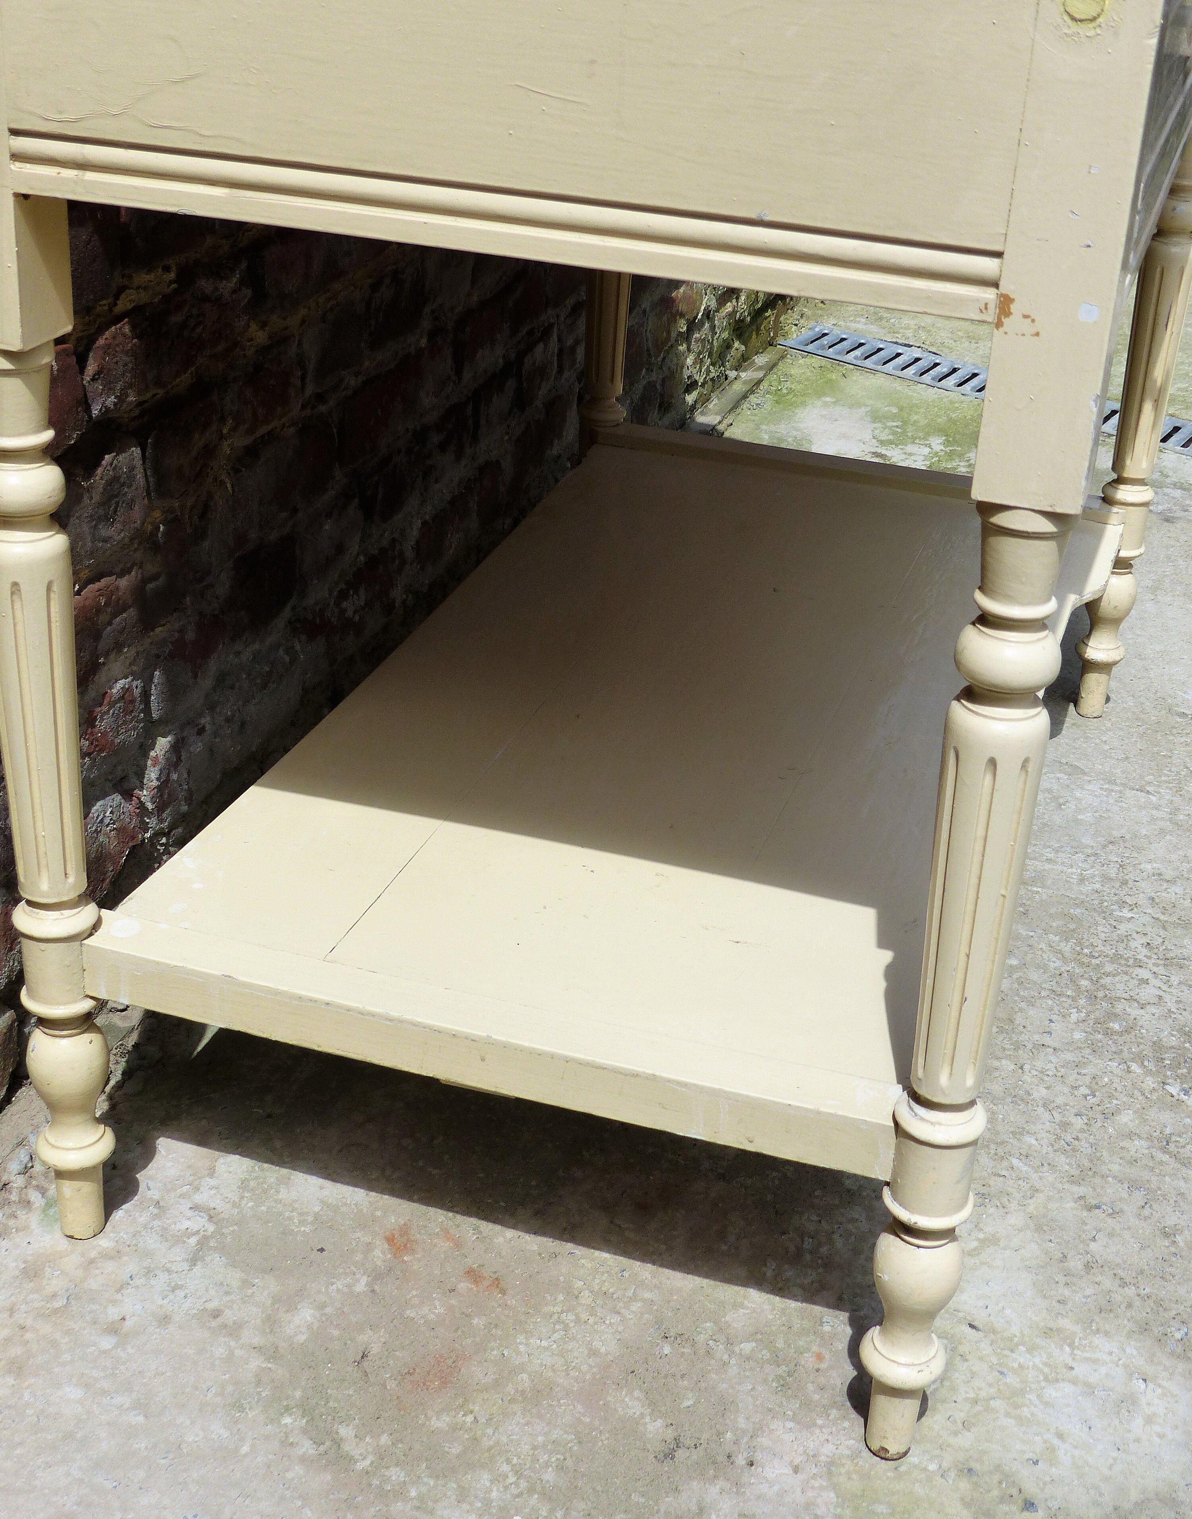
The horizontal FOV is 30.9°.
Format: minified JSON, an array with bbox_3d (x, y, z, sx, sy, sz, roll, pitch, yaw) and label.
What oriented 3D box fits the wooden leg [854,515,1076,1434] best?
[{"bbox_3d":[0.175,0.130,1.056,0.048,0.548,0.048,11,28,15],"label":"wooden leg"}]

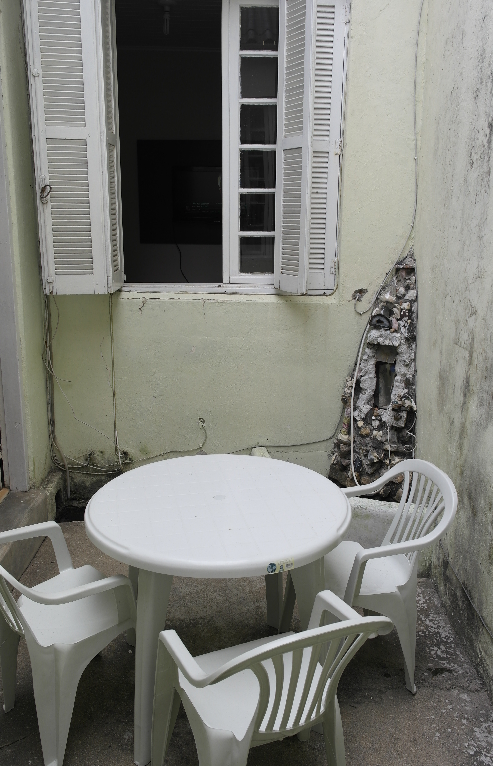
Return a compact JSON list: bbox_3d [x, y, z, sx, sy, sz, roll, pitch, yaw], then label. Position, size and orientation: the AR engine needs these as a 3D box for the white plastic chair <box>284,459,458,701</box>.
[{"bbox_3d":[0.446,0.711,2.390,0.530,0.800,0.540,-2,14,-9],"label":"white plastic chair"}]

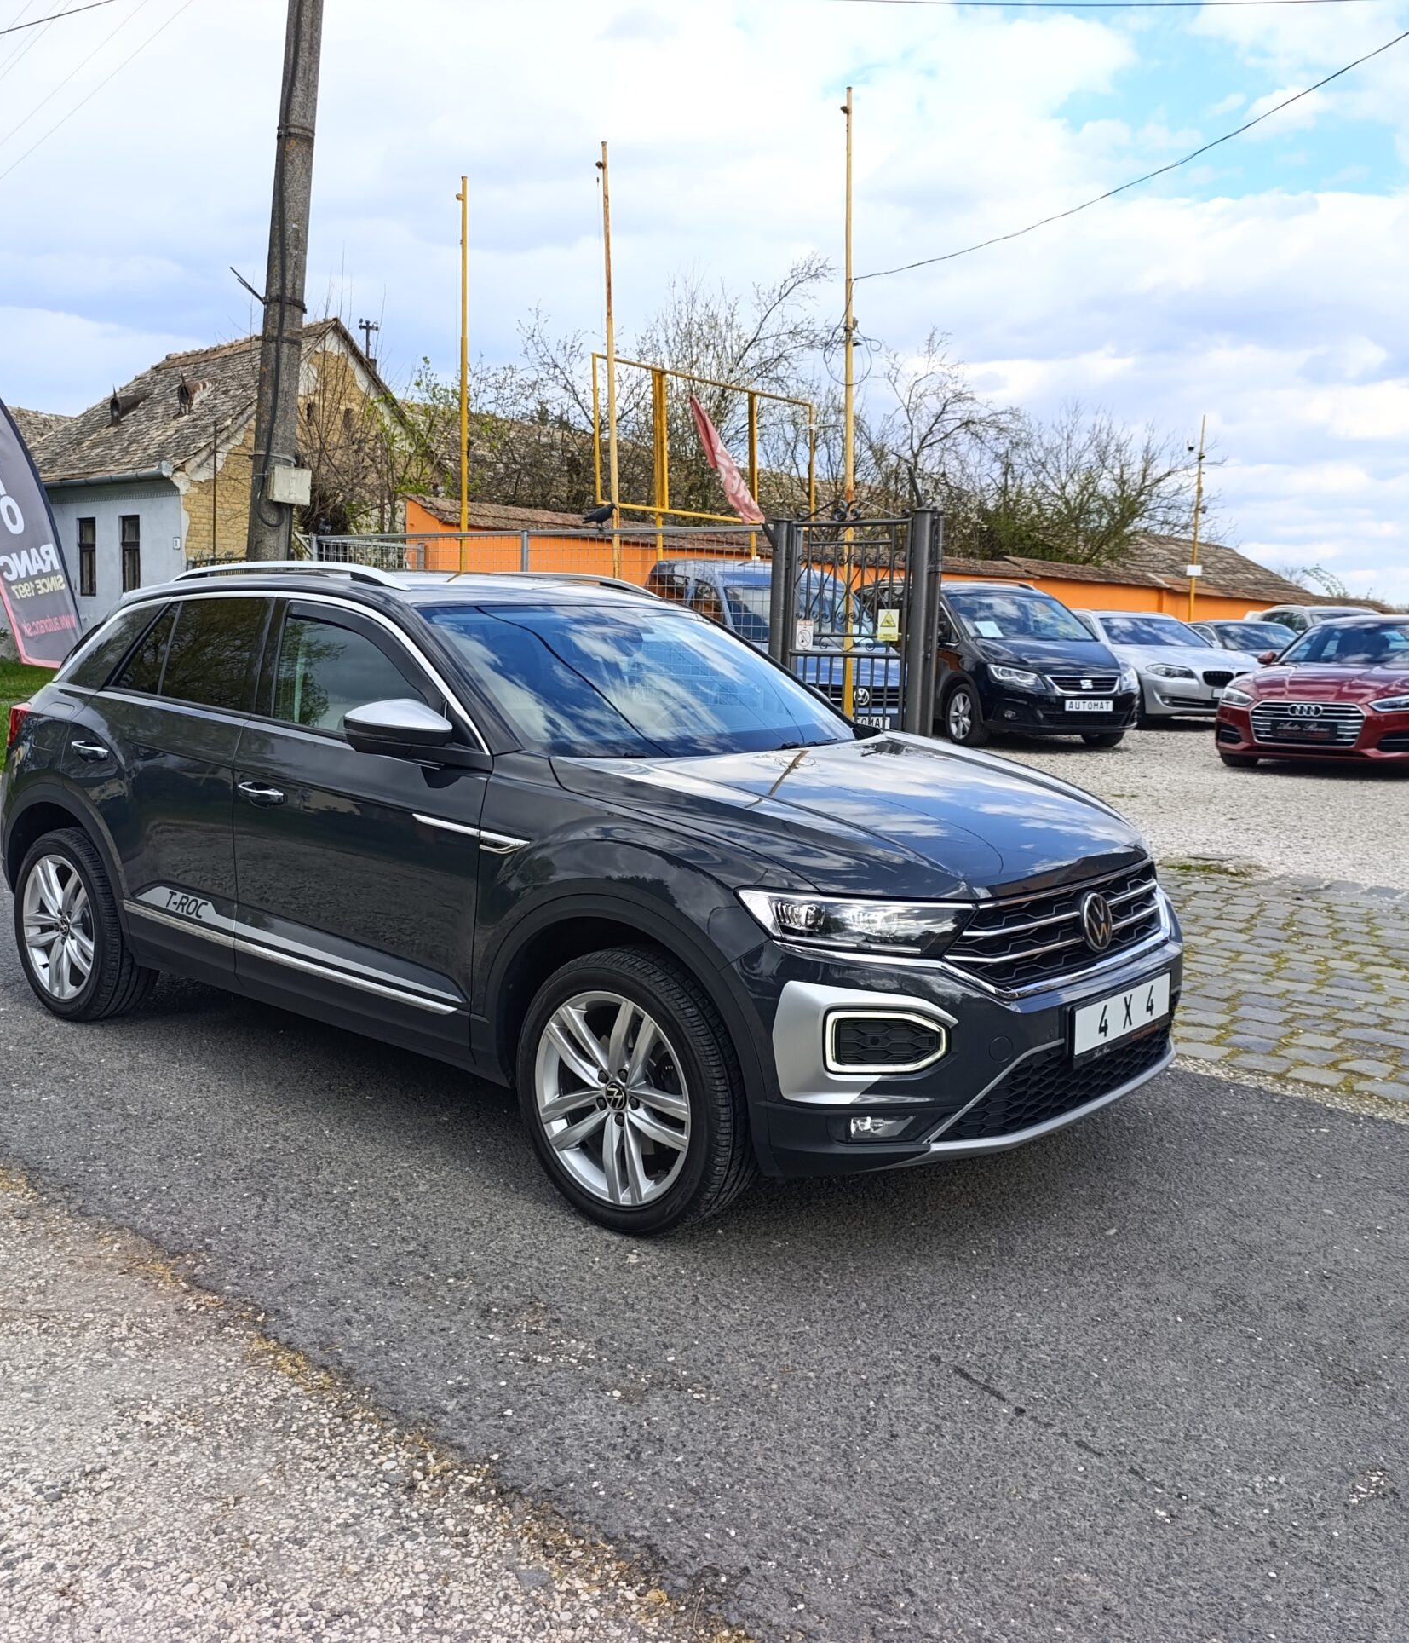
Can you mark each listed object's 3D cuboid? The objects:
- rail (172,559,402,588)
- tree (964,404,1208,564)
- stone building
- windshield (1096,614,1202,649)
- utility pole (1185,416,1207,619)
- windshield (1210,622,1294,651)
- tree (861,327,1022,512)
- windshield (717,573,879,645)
[{"bbox_3d":[-1.327,-0.769,4.482,1.380,0.100,0.090,8,10,39],"label":"rail"},{"bbox_3d":[8.512,-6.375,33.426,5.400,6.180,5.000,1,8,0],"label":"tree"},{"bbox_3d":[-11.768,-7.498,33.857,10.600,7.470,6.800,9,11,43],"label":"stone building"},{"bbox_3d":[6.117,-2.556,19.700,1.450,0.440,0.780,0,8,-12],"label":"windshield"},{"bbox_3d":[8.811,-4.780,26.344,0.300,4.990,0.250,1,8,0],"label":"utility pole"},{"bbox_3d":[9.168,-2.991,23.700,1.400,0.430,0.760,0,8,-12],"label":"windshield"},{"bbox_3d":[4.444,-6.054,28.465,3.400,6.730,3.300,1,8,0],"label":"tree"},{"bbox_3d":[0.968,-2.028,14.100,1.480,0.620,0.720,-1,8,-14],"label":"windshield"}]

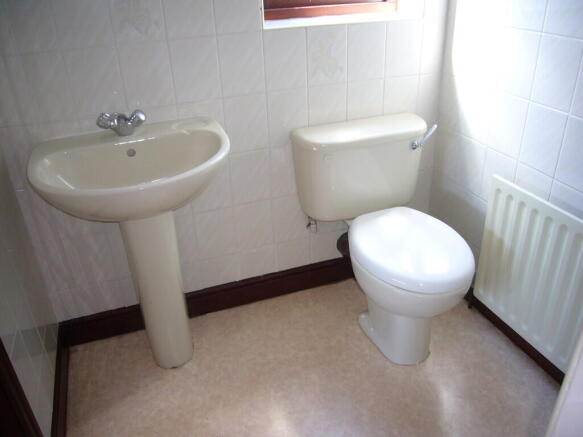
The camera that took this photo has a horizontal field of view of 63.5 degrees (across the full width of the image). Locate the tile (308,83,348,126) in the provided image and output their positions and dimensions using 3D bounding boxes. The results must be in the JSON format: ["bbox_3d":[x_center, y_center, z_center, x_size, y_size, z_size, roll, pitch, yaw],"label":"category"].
[{"bbox_3d":[0.129,-0.388,1.718,0.151,0.201,0.010,-12,30,-17],"label":"tile"}]

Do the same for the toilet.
[{"bbox_3d":[0.356,0.095,1.644,0.500,0.720,0.690,-12,30,-17],"label":"toilet"}]

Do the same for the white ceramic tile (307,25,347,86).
[{"bbox_3d":[0.122,-0.561,1.622,0.151,0.201,0.010,-12,30,-17],"label":"white ceramic tile"}]

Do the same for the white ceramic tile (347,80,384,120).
[{"bbox_3d":[0.276,-0.418,1.783,0.150,0.201,0.010,-12,30,-16],"label":"white ceramic tile"}]

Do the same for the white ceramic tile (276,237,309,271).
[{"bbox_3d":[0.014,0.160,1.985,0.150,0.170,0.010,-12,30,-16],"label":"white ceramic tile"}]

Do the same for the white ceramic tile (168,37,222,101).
[{"bbox_3d":[-0.306,-0.479,1.522,0.150,0.201,0.010,-12,30,-16],"label":"white ceramic tile"}]

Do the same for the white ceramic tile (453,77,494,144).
[{"bbox_3d":[0.662,-0.373,1.674,0.010,0.201,0.150,-12,30,-16],"label":"white ceramic tile"}]

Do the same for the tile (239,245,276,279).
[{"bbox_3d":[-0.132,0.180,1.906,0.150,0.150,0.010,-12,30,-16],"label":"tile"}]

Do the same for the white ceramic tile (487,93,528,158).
[{"bbox_3d":[0.712,-0.309,1.548,0.010,0.201,0.151,-12,30,-17],"label":"white ceramic tile"}]

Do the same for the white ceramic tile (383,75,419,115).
[{"bbox_3d":[0.413,-0.445,1.807,0.151,0.201,0.010,-12,30,-17],"label":"white ceramic tile"}]

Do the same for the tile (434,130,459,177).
[{"bbox_3d":[0.622,-0.270,1.892,0.010,0.201,0.151,-12,30,-17],"label":"tile"}]

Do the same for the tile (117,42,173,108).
[{"bbox_3d":[-0.440,-0.438,1.446,0.150,0.201,0.010,-12,30,-16],"label":"tile"}]

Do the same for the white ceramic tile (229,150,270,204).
[{"bbox_3d":[-0.146,-0.148,1.724,0.150,0.201,0.010,-12,30,-16],"label":"white ceramic tile"}]

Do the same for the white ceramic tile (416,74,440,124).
[{"bbox_3d":[0.528,-0.464,1.834,0.102,0.201,0.010,-12,30,-16],"label":"white ceramic tile"}]

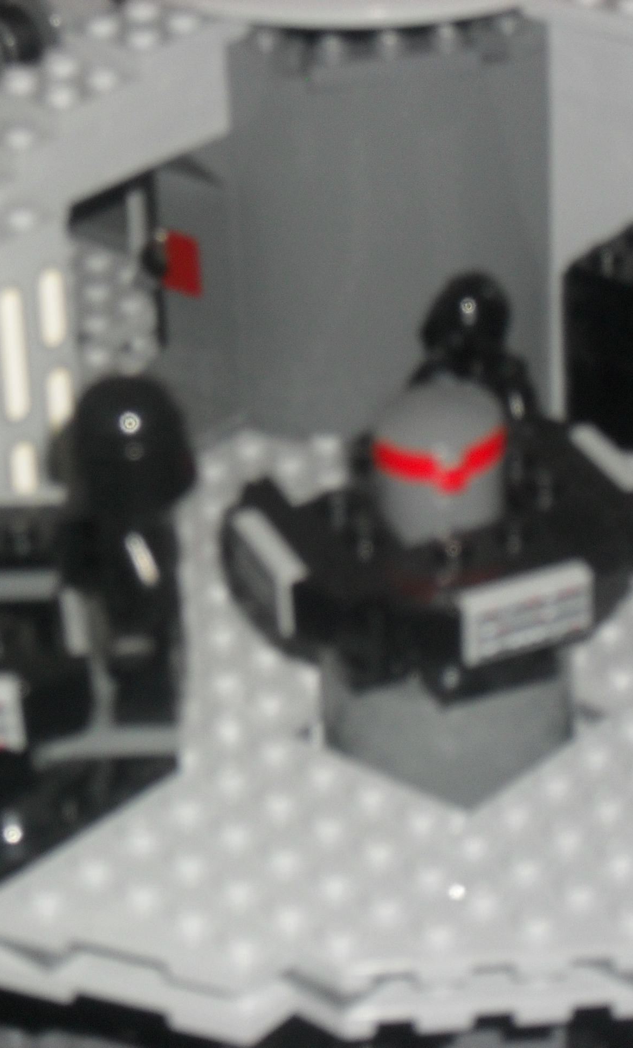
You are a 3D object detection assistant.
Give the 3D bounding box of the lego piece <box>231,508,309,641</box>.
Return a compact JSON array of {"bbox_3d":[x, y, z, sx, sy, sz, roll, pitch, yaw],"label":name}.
[{"bbox_3d":[-0.006,0.006,0.372,0.003,0.008,0.016,-13,32,-17],"label":"lego piece"}]

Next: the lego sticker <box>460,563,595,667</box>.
[{"bbox_3d":[0.024,0.011,0.368,0.016,0.008,0.003,-14,32,-17],"label":"lego sticker"}]

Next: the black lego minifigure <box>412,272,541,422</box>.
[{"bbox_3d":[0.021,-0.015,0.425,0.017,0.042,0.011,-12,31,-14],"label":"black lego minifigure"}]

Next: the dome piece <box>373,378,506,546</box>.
[{"bbox_3d":[0.015,-0.009,0.380,0.016,0.016,0.016,-2,30,1],"label":"dome piece"}]

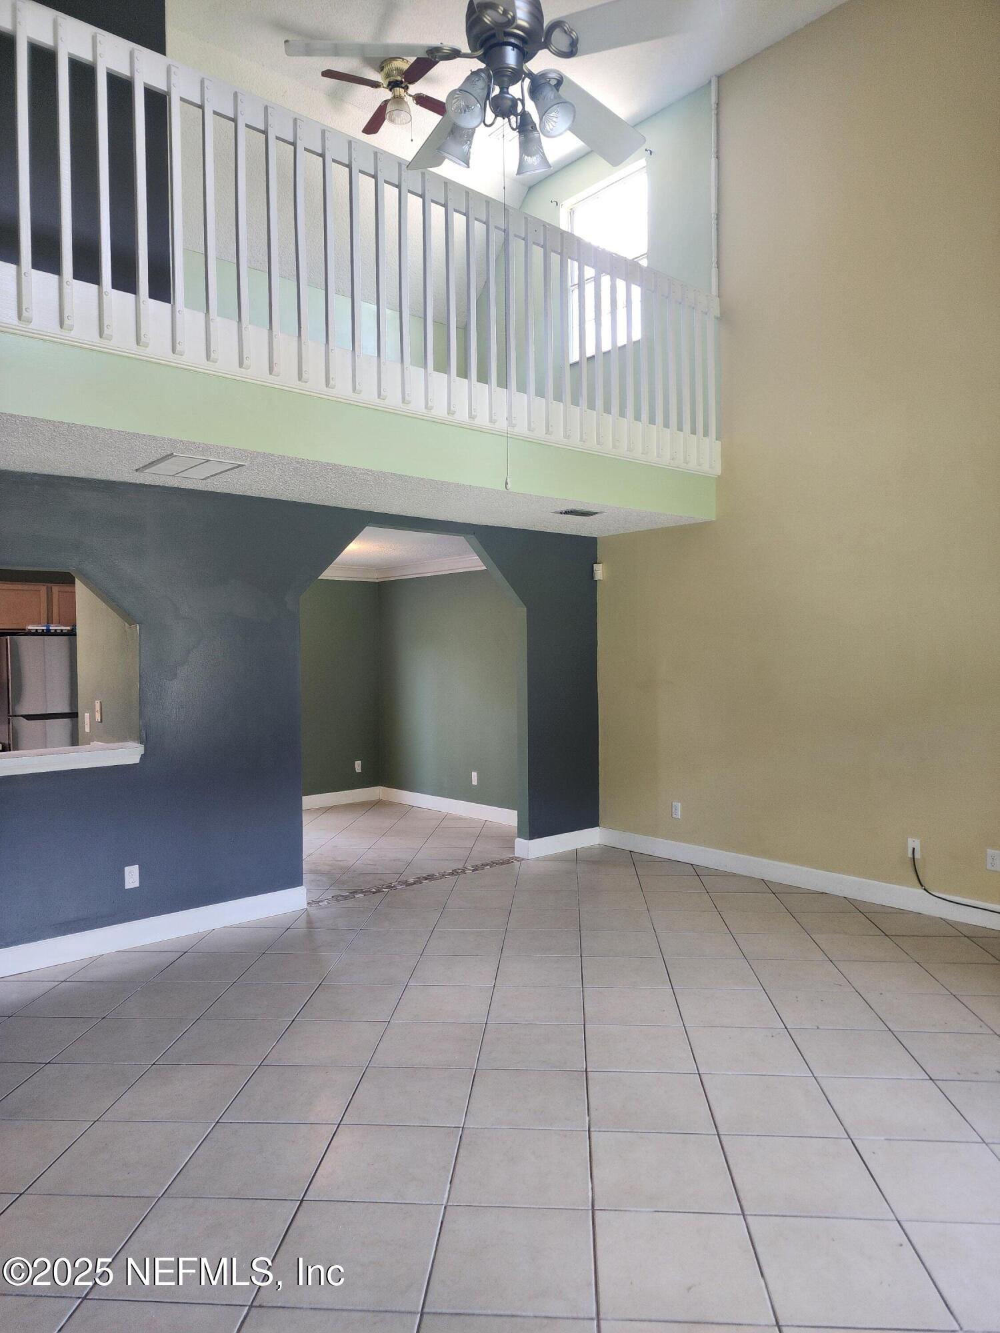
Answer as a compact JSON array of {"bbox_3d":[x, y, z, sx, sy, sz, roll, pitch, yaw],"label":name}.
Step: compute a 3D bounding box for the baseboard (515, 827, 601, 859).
[{"bbox_3d":[0.460,1.357,6.870,0.765,0.135,0.135,-1,1,-40],"label":"baseboard"}]

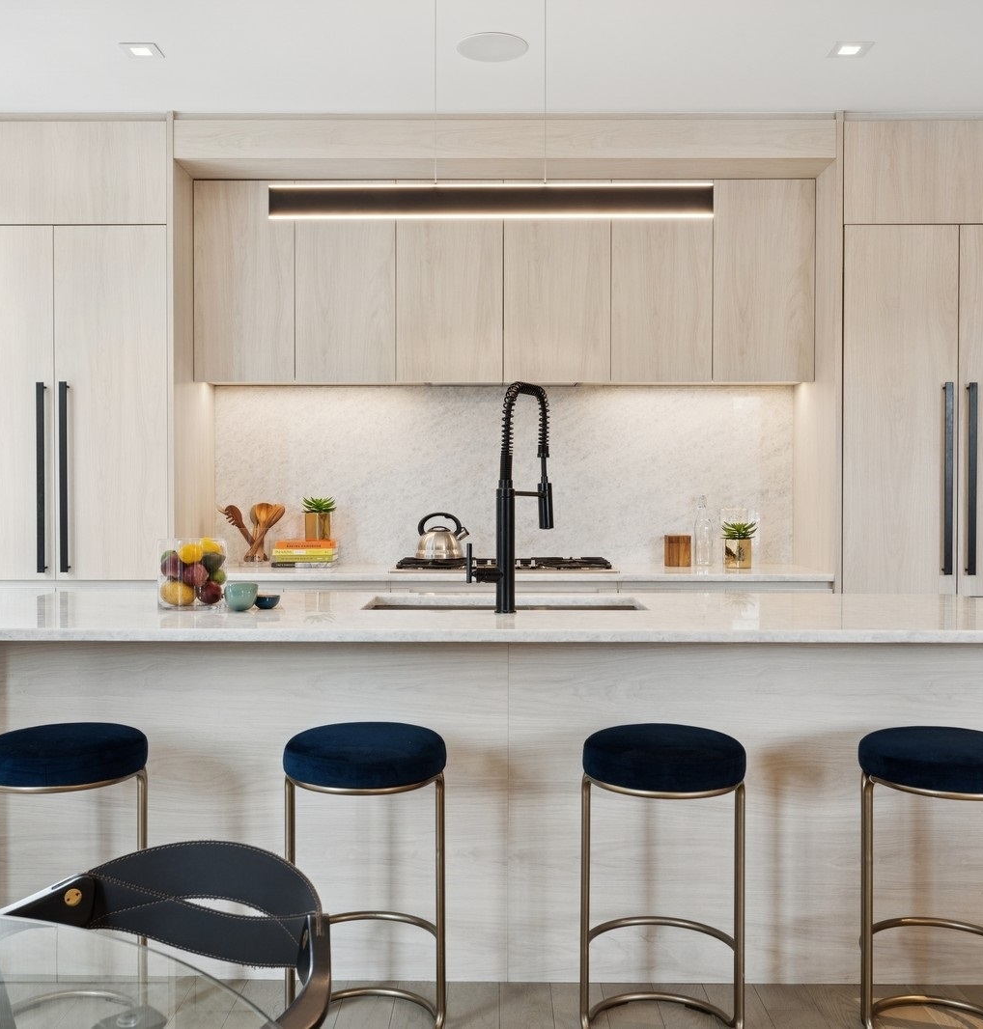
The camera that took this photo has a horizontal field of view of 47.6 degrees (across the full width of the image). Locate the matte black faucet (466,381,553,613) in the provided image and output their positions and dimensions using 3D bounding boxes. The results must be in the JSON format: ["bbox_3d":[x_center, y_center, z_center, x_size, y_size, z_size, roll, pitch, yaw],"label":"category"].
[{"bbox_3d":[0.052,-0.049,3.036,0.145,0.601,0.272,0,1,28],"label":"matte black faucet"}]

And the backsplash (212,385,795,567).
[{"bbox_3d":[0.057,-0.173,5.107,2.644,0.799,0.020,0,1,0],"label":"backsplash"}]

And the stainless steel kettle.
[{"bbox_3d":[-0.213,0.096,4.834,0.230,0.205,0.200,0,1,0],"label":"stainless steel kettle"}]

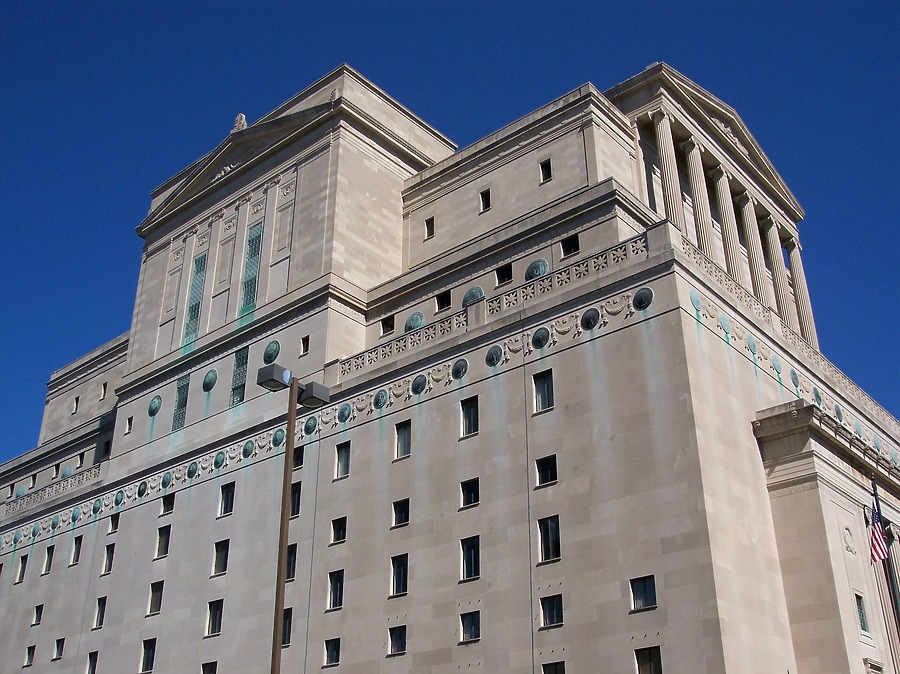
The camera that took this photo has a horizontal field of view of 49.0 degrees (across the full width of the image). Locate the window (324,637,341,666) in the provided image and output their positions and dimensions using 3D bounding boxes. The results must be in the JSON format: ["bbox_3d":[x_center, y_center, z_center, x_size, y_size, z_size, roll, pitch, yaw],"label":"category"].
[{"bbox_3d":[-6.668,18.200,56.943,1.328,1.412,0.300,-22,-35,35],"label":"window"}]

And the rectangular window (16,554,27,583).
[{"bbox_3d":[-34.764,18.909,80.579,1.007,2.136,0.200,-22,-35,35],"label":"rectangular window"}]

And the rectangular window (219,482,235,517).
[{"bbox_3d":[-15.491,11.375,69.153,1.560,2.260,0.300,-22,-35,35],"label":"rectangular window"}]

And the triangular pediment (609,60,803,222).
[{"bbox_3d":[21.292,-15.767,80.199,4.440,4.920,24.480,-22,-35,35],"label":"triangular pediment"}]

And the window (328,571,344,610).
[{"bbox_3d":[-6.464,14.552,56.584,1.252,2.130,0.300,-22,-35,36],"label":"window"}]

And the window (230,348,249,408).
[{"bbox_3d":[-14.564,2.804,68.946,1.575,4.260,0.260,-22,-35,35],"label":"window"}]

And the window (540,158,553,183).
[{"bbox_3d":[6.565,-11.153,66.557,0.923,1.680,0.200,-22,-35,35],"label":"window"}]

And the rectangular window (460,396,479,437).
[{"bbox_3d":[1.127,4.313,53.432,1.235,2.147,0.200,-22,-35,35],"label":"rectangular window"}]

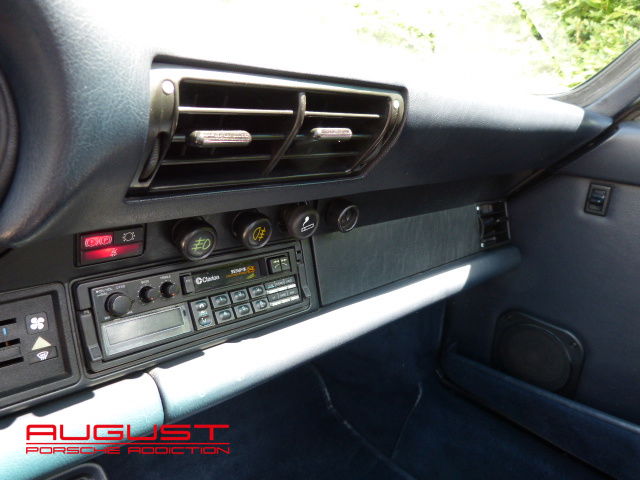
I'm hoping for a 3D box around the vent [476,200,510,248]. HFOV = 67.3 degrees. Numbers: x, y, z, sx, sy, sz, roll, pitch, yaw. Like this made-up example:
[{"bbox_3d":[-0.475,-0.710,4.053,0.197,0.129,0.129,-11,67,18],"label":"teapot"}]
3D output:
[{"bbox_3d":[0.227,-0.020,0.654,0.080,0.063,0.022,-11,10,-40],"label":"vent"}]

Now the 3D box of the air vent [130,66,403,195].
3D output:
[{"bbox_3d":[-0.034,-0.083,0.351,0.211,0.088,0.036,-11,46,-40],"label":"air vent"}]

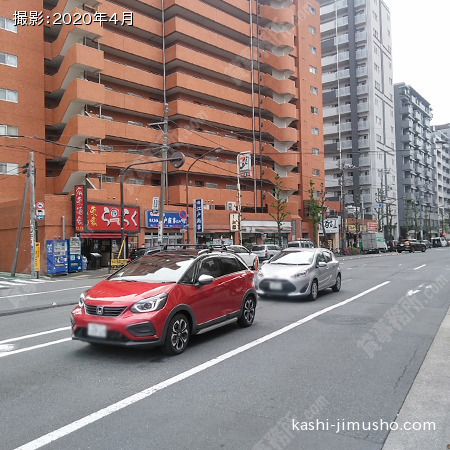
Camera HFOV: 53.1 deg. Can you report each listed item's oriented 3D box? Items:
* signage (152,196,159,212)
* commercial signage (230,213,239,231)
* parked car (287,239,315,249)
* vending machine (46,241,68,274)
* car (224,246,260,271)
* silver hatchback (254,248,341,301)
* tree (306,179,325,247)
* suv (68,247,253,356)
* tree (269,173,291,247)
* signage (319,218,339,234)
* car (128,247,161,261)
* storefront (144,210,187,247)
[{"bbox_3d":[-4.529,-1.309,29.500,0.460,1.060,0.140,-3,-3,28],"label":"signage"},{"bbox_3d":[0.909,-0.232,41.800,0.850,1.680,0.250,-2,-2,30],"label":"commercial signage"},{"bbox_3d":[7.841,2.425,46.500,1.680,2.000,4.400,-3,-2,33],"label":"parked car"},{"bbox_3d":[-8.920,1.772,23.950,0.630,1.830,0.990,-2,-2,31],"label":"vending machine"},{"bbox_3d":[0.569,2.027,27.690,1.760,1.520,4.450,-3,-3,29],"label":"car"},{"bbox_3d":[2.415,1.513,14.269,1.700,1.460,4.050,-3,-3,29],"label":"silver hatchback"},{"bbox_3d":[9.538,-0.790,47.500,1.800,8.200,1.800,-2,-2,30],"label":"tree"},{"bbox_3d":[-0.869,1.284,8.373,1.730,1.560,4.090,-3,-3,28],"label":"suv"},{"bbox_3d":[5.200,-0.887,43.000,2.100,8.200,2.100,-2,-2,30],"label":"tree"},{"bbox_3d":[12.056,0.175,52.500,2.500,1.850,0.300,-3,-2,31],"label":"signage"},{"bbox_3d":[-4.450,2.293,30.320,1.730,1.500,4.450,-3,-3,30],"label":"car"},{"bbox_3d":[-4.540,0.946,34.100,1.000,4.100,5.200,-2,-2,30],"label":"storefront"}]

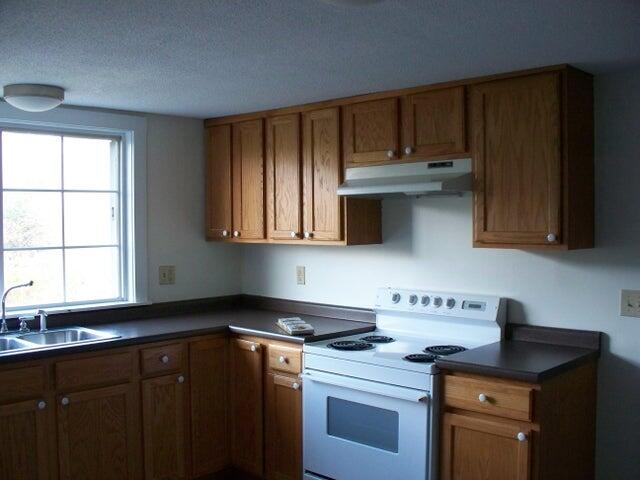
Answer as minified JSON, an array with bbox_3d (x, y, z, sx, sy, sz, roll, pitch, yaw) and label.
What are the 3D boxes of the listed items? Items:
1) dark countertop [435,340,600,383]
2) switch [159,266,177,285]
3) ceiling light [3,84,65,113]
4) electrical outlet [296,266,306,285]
[{"bbox_3d":[0.875,0.519,2.912,0.459,0.036,0.635,1,2,42],"label":"dark countertop"},{"bbox_3d":[-0.953,0.222,4.177,0.008,0.117,0.118,1,2,42],"label":"switch"},{"bbox_3d":[-1.404,-0.686,3.279,0.277,0.106,0.277,0,1,0],"label":"ceiling light"},{"bbox_3d":[-0.122,0.226,4.239,0.072,0.117,0.008,1,2,42],"label":"electrical outlet"}]

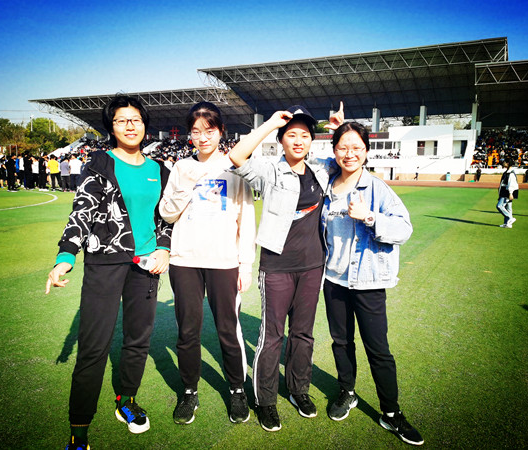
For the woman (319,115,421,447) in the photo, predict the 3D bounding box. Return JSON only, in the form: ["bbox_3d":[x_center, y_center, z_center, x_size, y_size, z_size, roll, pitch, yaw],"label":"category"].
[{"bbox_3d":[0.532,0.283,2.341,0.490,1.540,0.400,3,7,18],"label":"woman"}]

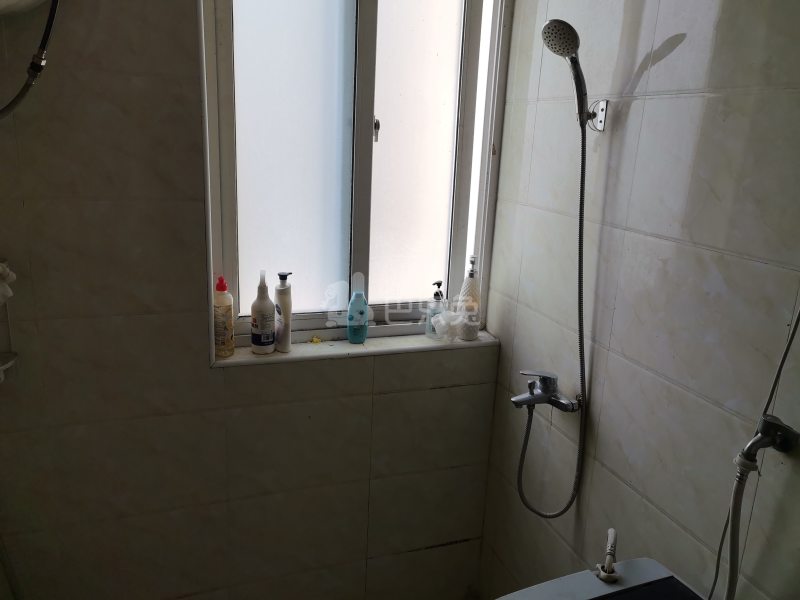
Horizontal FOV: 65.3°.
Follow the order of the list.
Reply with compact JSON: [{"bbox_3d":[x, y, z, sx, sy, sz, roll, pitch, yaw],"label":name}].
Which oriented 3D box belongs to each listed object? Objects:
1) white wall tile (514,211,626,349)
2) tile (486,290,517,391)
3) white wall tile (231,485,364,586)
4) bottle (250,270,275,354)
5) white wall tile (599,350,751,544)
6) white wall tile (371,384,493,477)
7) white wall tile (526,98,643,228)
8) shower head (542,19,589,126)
[{"bbox_3d":[0.456,-0.081,1.713,0.010,0.300,0.451,-3,16,-20],"label":"white wall tile"},{"bbox_3d":[0.332,0.126,2.078,0.010,0.300,0.184,-3,16,-20],"label":"tile"},{"bbox_3d":[-0.317,0.738,1.995,0.450,0.300,0.010,-3,16,-20],"label":"white wall tile"},{"bbox_3d":[-0.401,0.033,1.831,0.068,0.245,0.068,5,15,7],"label":"bottle"},{"bbox_3d":[0.595,0.325,1.386,0.010,0.300,0.452,-3,16,-20],"label":"white wall tile"},{"bbox_3d":[0.112,0.428,2.070,0.435,0.300,0.010,-3,16,-20],"label":"white wall tile"},{"bbox_3d":[0.469,-0.370,1.635,0.010,0.300,0.446,-3,16,-20],"label":"white wall tile"},{"bbox_3d":[0.407,-0.535,1.463,0.052,0.254,0.092,-36,27,-24],"label":"shower head"}]

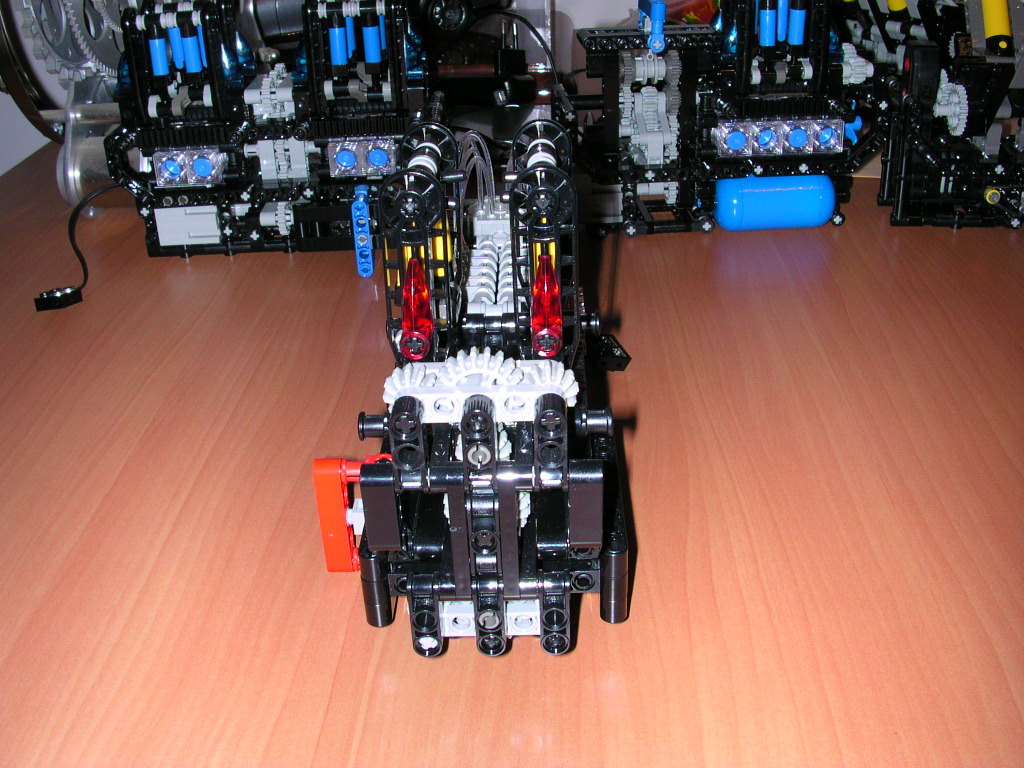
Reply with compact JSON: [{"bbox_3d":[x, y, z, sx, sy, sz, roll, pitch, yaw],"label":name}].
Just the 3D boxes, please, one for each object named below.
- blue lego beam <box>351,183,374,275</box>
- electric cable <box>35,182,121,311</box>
[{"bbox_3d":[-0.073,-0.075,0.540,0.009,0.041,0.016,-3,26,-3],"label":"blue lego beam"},{"bbox_3d":[-0.219,-0.073,0.549,0.033,0.041,0.095,-2,25,0],"label":"electric cable"}]

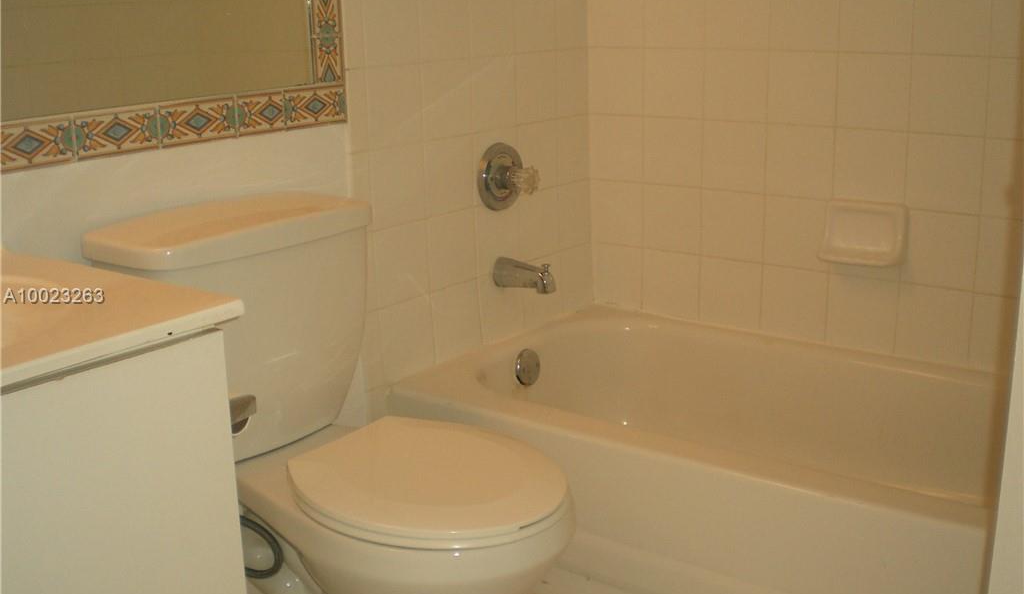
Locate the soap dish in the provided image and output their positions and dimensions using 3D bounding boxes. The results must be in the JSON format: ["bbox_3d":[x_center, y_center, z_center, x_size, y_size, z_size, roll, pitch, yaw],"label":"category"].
[{"bbox_3d":[0.710,-0.127,2.274,0.172,0.125,0.062,10,19,36],"label":"soap dish"}]

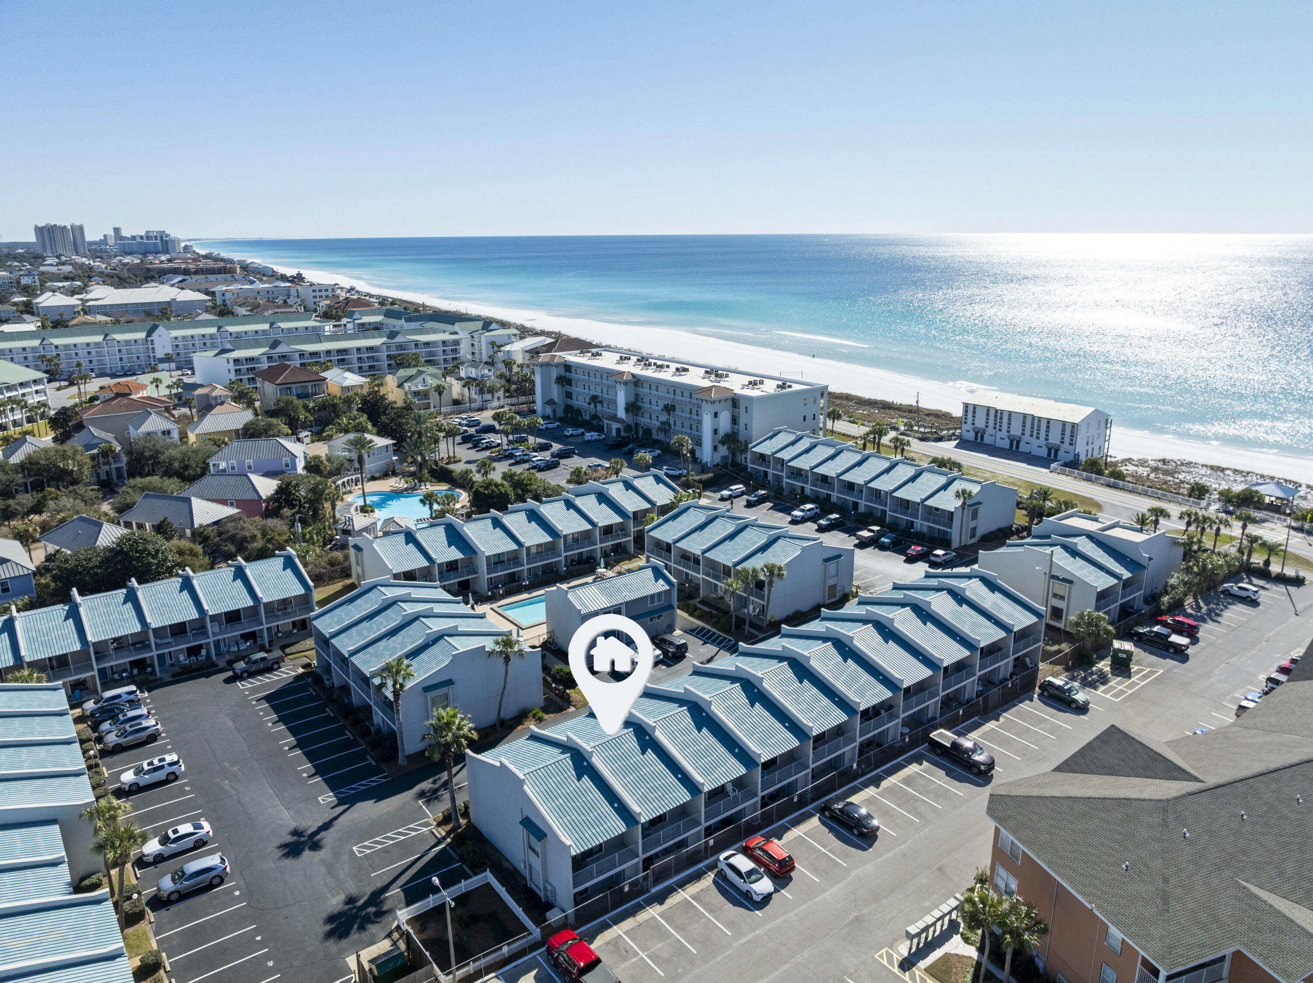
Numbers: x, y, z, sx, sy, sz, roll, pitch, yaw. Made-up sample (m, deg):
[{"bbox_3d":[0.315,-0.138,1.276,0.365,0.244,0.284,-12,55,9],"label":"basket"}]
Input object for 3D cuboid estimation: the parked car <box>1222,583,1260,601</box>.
[{"bbox_3d":[73.709,12.485,114.644,1.820,1.620,4.300,-11,19,-34],"label":"parked car"}]

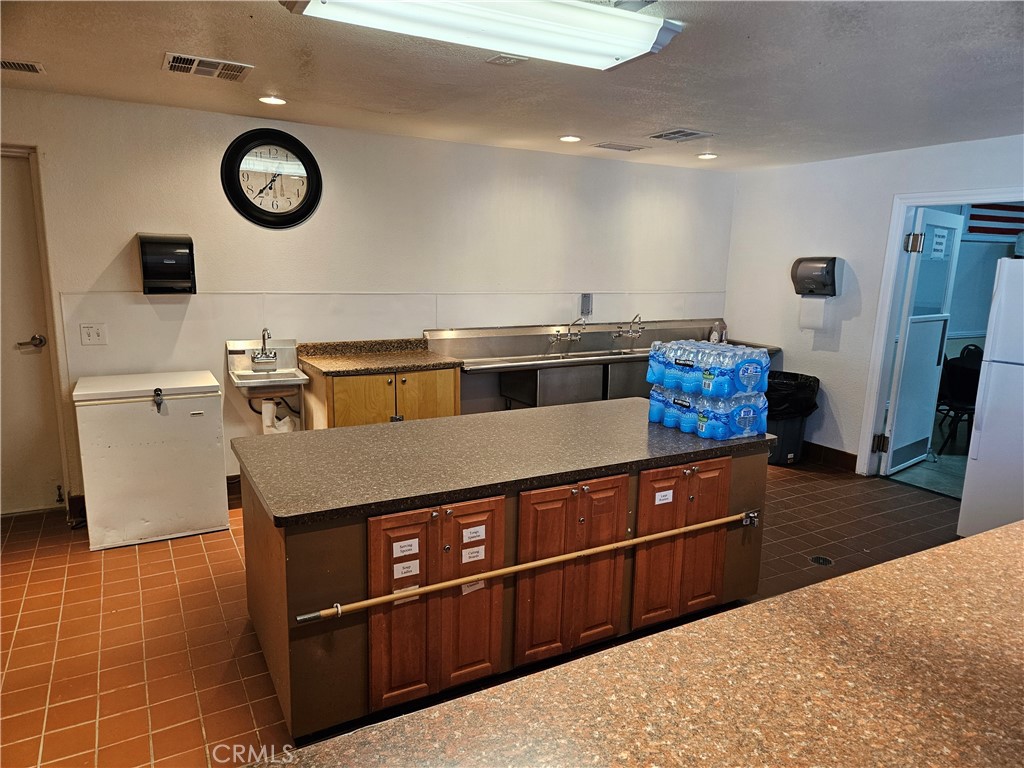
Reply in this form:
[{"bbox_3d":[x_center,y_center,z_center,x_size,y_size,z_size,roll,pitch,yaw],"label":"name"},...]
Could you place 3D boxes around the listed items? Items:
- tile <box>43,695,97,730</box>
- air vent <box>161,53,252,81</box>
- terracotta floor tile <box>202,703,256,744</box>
[{"bbox_3d":[-1.562,1.177,2.420,0.152,0.012,0.152,-5,13,-29],"label":"tile"},{"bbox_3d":[-1.322,-1.370,2.957,0.348,0.020,0.315,-5,13,-29],"label":"air vent"},{"bbox_3d":[-1.009,1.216,2.423,0.152,0.012,0.152,-5,13,-29],"label":"terracotta floor tile"}]

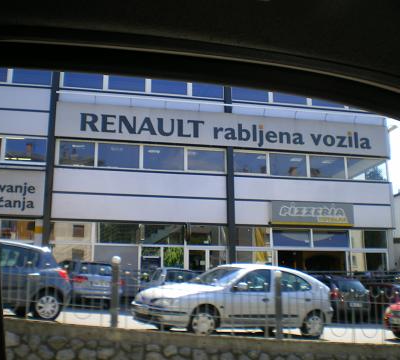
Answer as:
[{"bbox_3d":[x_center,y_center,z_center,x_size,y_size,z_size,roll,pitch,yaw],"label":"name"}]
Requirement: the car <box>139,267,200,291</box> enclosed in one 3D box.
[{"bbox_3d":[-1.050,3.870,18.750,1.690,1.450,4.000,6,-12,-17],"label":"car"}]

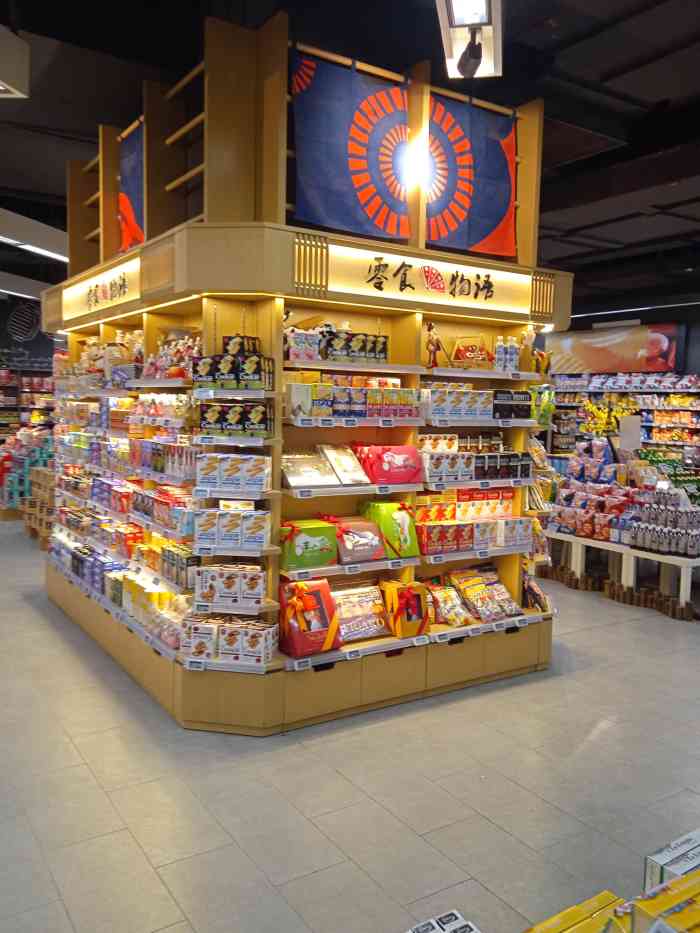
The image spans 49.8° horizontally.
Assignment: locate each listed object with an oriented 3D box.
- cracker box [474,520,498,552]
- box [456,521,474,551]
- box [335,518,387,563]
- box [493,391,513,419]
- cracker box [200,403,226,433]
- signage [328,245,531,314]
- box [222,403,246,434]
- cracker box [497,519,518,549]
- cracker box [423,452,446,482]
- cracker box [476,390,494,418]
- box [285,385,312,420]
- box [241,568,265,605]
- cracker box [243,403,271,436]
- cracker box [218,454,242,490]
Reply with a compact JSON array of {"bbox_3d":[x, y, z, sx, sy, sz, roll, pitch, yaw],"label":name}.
[{"bbox_3d":[0.787,0.414,4.527,0.166,0.167,0.060,-2,6,-34],"label":"cracker box"},{"bbox_3d":[0.666,0.418,4.444,0.117,0.164,0.058,-2,6,-34],"label":"box"},{"bbox_3d":[0.029,0.400,3.964,0.270,0.195,0.100,-2,-4,-34],"label":"box"},{"bbox_3d":[0.893,-0.362,4.457,0.139,0.167,0.055,-2,6,-34],"label":"box"},{"bbox_3d":[-0.658,-0.218,3.645,0.111,0.159,0.054,2,5,11],"label":"cracker box"},{"bbox_3d":[0.474,-0.970,3.985,1.389,0.216,0.040,-2,6,-34],"label":"signage"},{"bbox_3d":[-0.569,-0.227,3.757,0.115,0.158,0.057,2,5,11],"label":"box"},{"bbox_3d":[0.959,0.408,4.583,0.119,0.178,0.060,-2,6,-34],"label":"cracker box"},{"bbox_3d":[0.470,0.014,4.154,0.109,0.165,0.056,-2,6,-34],"label":"cracker box"},{"bbox_3d":[0.760,-0.344,4.310,0.110,0.160,0.053,-2,6,-34],"label":"cracker box"},{"bbox_3d":[-0.252,-0.323,3.751,0.115,0.162,0.058,-2,6,-34],"label":"box"},{"bbox_3d":[-0.460,0.591,3.640,0.113,0.170,0.054,2,5,11],"label":"box"},{"bbox_3d":[-0.454,-0.222,3.678,0.115,0.172,0.050,2,5,10],"label":"cracker box"},{"bbox_3d":[-0.579,0.032,3.725,0.118,0.187,0.055,2,5,10],"label":"cracker box"}]

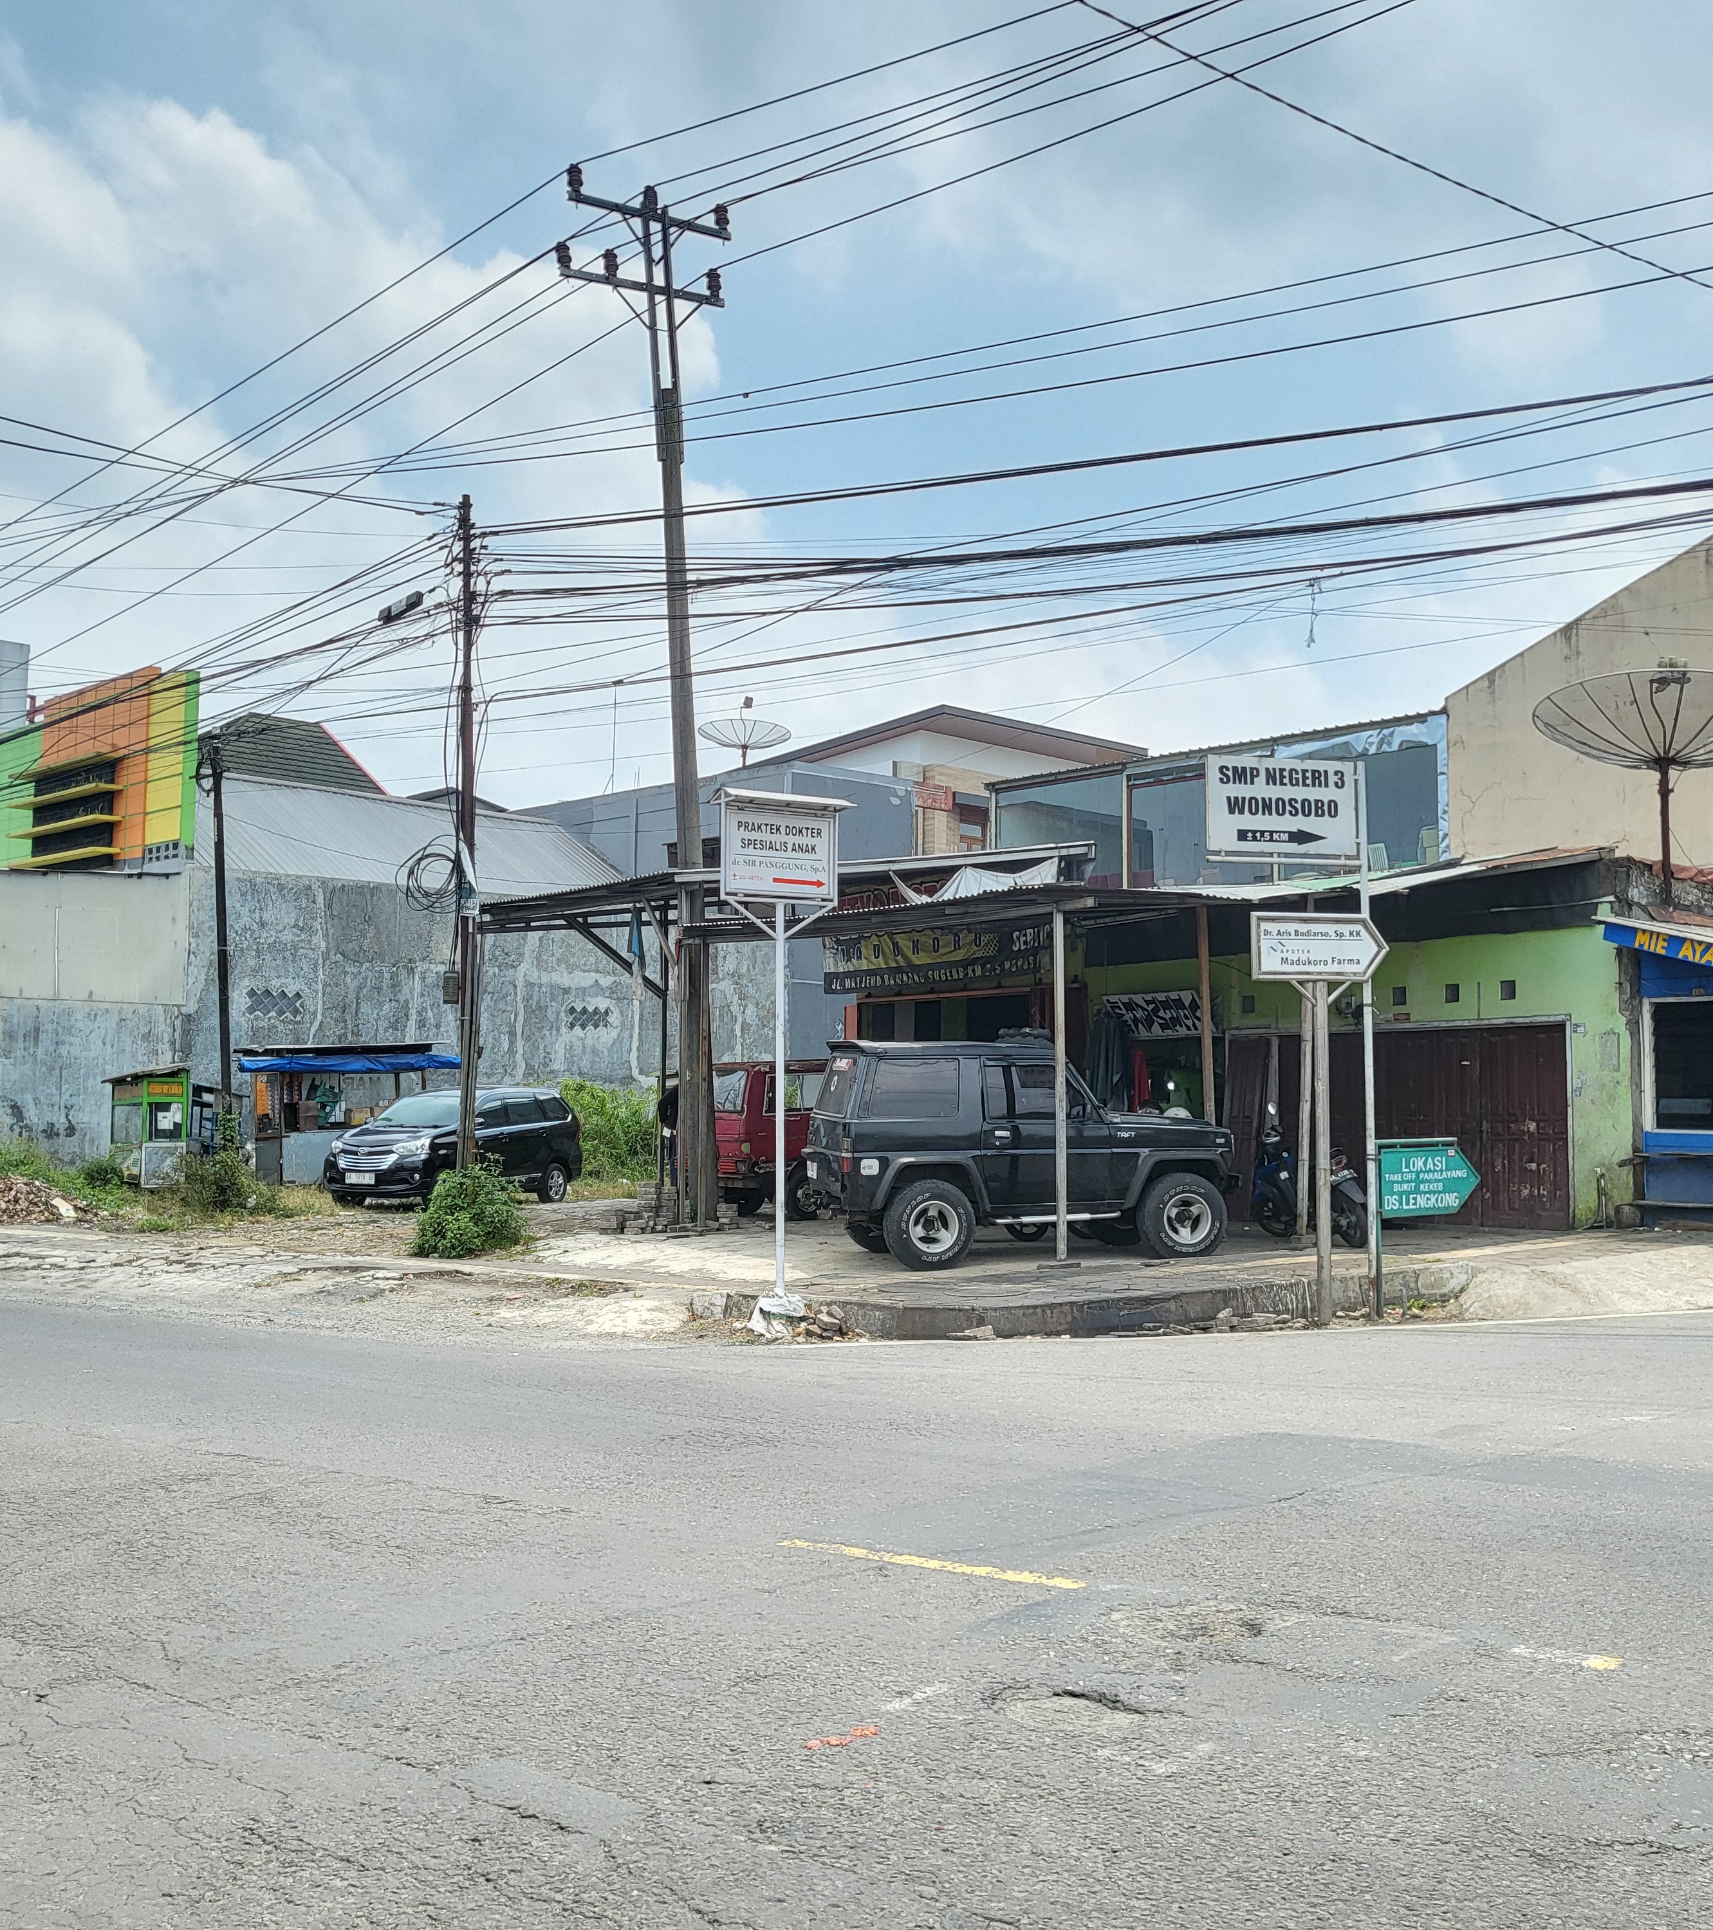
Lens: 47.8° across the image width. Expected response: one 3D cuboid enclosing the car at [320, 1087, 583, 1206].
[{"bbox_3d":[-5.655,2.562,27.596,1.660,1.690,4.140,-2,-5,25],"label":"car"}]

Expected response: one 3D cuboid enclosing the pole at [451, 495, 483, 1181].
[{"bbox_3d":[-3.908,-0.979,19.318,0.300,7.576,0.300,-1,-4,11],"label":"pole"}]

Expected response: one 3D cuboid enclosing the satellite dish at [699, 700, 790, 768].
[{"bbox_3d":[-2.860,-5.824,49.539,2.330,1.927,2.330,0,-4,0],"label":"satellite dish"}]

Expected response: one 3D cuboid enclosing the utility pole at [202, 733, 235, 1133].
[{"bbox_3d":[-8.367,0.120,25.554,0.240,6.353,0.240,-4,-4,11],"label":"utility pole"}]

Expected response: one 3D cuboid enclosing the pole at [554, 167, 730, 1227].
[{"bbox_3d":[-1.979,-2.999,21.267,2.050,11.704,0.400,0,-5,-35],"label":"pole"}]

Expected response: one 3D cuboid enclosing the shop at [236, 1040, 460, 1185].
[{"bbox_3d":[-8.433,2.455,32.205,3.200,2.350,2.100,3,-5,-30],"label":"shop"}]

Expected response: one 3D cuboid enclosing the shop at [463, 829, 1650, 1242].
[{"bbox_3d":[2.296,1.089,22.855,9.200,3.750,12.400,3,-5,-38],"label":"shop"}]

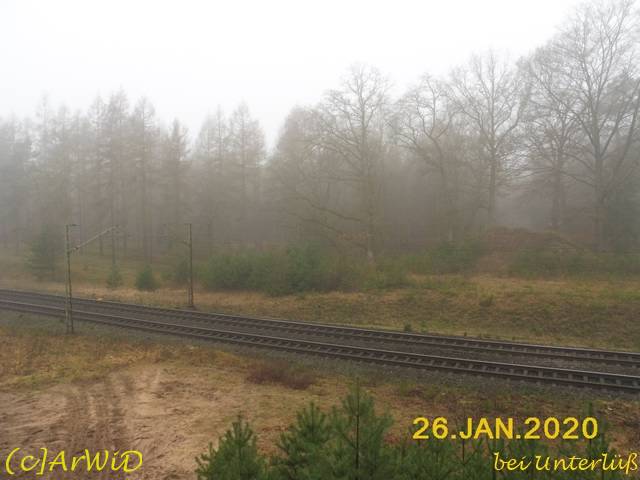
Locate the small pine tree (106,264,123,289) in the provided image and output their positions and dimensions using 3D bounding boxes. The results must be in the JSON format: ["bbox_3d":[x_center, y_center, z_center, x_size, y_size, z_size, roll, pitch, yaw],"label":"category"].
[{"bbox_3d":[-20.580,3.680,50.000,1.600,2.450,1.600,0,3,0],"label":"small pine tree"}]

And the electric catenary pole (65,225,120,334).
[{"bbox_3d":[-15.060,2.390,32.960,0.450,6.850,4.000,1,3,23],"label":"electric catenary pole"}]

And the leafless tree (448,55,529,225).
[{"bbox_3d":[19.010,-11.110,56.000,9.000,20.300,9.000,0,3,0],"label":"leafless tree"}]

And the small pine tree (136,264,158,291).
[{"bbox_3d":[-16.860,3.640,48.500,2.250,2.530,2.250,0,3,0],"label":"small pine tree"}]

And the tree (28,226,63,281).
[{"bbox_3d":[-30.630,1.450,55.500,4.000,6.340,4.000,0,3,0],"label":"tree"}]

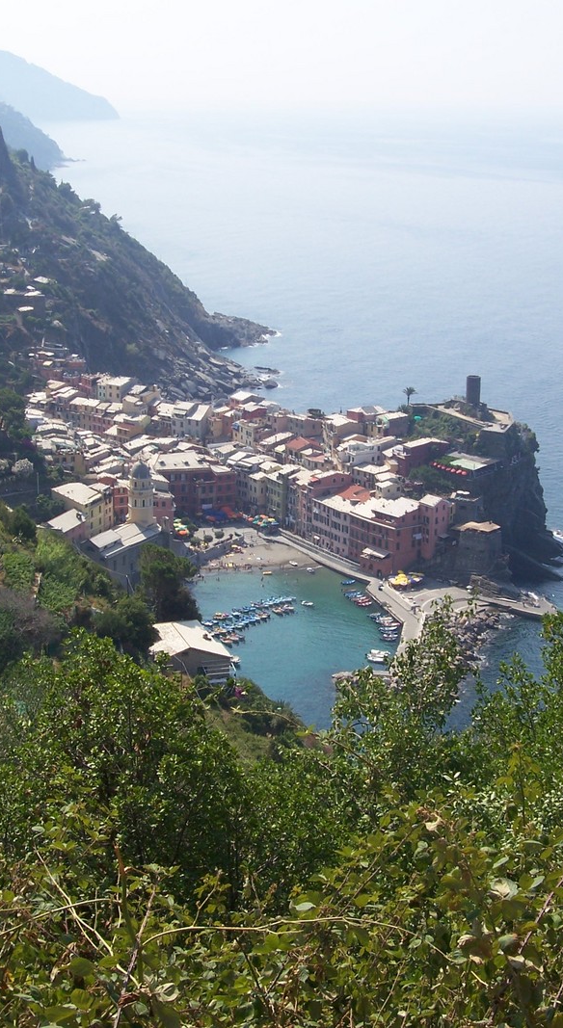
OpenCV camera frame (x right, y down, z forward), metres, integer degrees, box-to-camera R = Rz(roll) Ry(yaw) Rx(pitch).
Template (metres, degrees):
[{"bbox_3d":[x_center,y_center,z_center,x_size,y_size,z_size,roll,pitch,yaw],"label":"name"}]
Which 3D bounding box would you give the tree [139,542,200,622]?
[{"bbox_3d":[-28.030,17.440,393.000,14.500,18.000,13.500,0,15,0],"label":"tree"}]

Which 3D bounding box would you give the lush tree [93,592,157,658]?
[{"bbox_3d":[-37.010,26.420,372.000,14.500,14.000,13.500,0,15,0],"label":"lush tree"}]

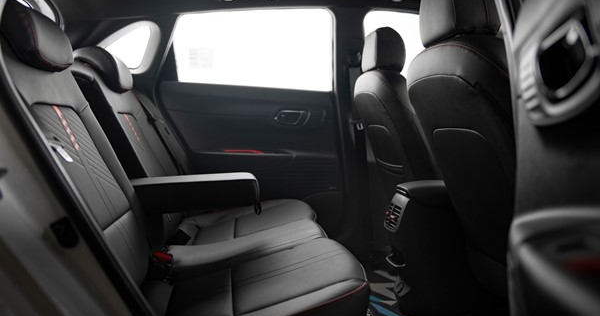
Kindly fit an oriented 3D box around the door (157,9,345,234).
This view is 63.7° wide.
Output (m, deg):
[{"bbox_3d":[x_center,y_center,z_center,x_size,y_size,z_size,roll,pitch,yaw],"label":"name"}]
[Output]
[{"bbox_3d":[-0.219,-0.157,2.140,0.870,1.010,0.170,0,4,-6],"label":"door"}]

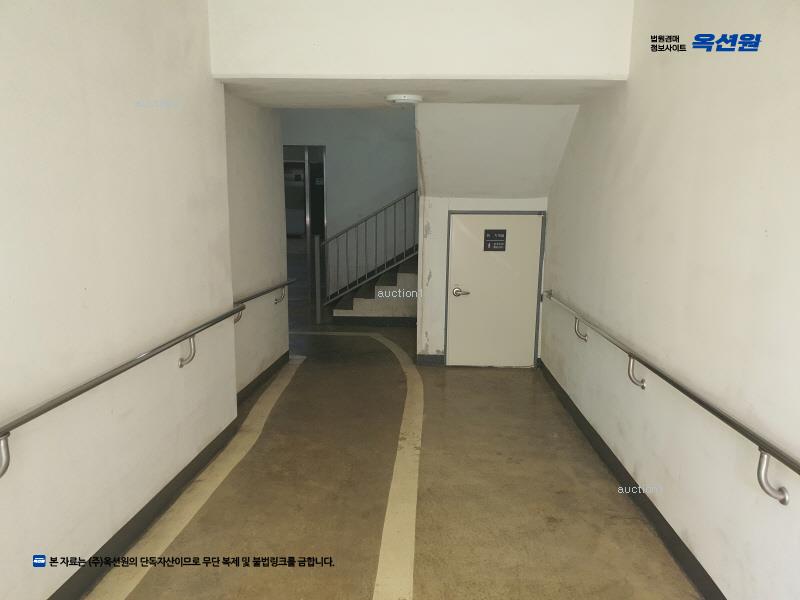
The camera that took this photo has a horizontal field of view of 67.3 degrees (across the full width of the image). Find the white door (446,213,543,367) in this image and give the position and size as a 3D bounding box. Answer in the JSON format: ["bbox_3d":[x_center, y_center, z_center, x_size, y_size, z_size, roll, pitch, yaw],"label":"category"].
[{"bbox_3d":[0.933,-0.073,6.004,0.893,1.544,0.060,1,11,3],"label":"white door"}]

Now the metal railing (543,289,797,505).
[{"bbox_3d":[1.230,0.316,3.420,0.115,0.218,4.100,1,8,3],"label":"metal railing"}]

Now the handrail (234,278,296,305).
[{"bbox_3d":[-1.201,0.012,5.396,0.115,0.218,1.850,1,8,3],"label":"handrail"}]

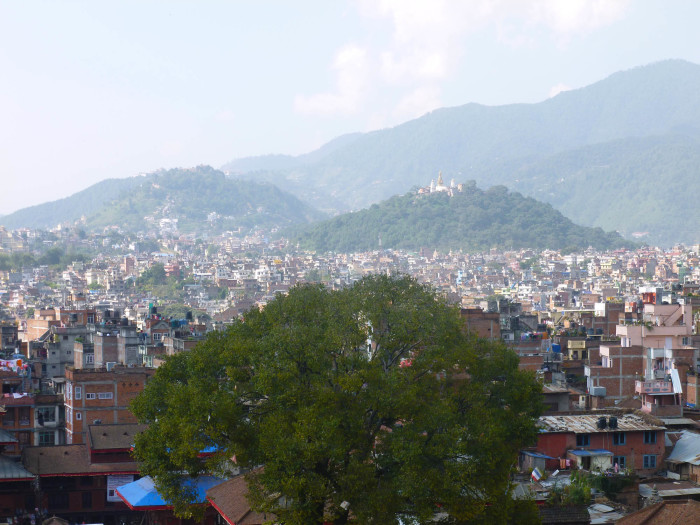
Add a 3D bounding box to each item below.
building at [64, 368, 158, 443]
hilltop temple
[{"bbox_3d":[-26.700,18.100,169.300,9.200,12.500,6.200,0,1,-18],"label":"building"},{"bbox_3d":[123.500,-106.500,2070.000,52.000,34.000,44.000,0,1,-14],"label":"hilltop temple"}]

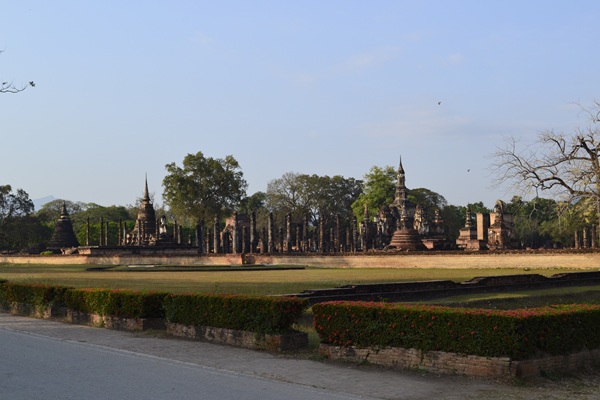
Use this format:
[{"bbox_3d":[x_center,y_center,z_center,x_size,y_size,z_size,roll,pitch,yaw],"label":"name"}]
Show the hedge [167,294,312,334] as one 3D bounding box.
[{"bbox_3d":[-1.317,2.198,15.602,0.660,0.590,3.850,4,-6,-40],"label":"hedge"}]

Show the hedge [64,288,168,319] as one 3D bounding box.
[{"bbox_3d":[-4.606,2.563,19.960,0.660,0.570,4.000,4,-6,-40],"label":"hedge"}]

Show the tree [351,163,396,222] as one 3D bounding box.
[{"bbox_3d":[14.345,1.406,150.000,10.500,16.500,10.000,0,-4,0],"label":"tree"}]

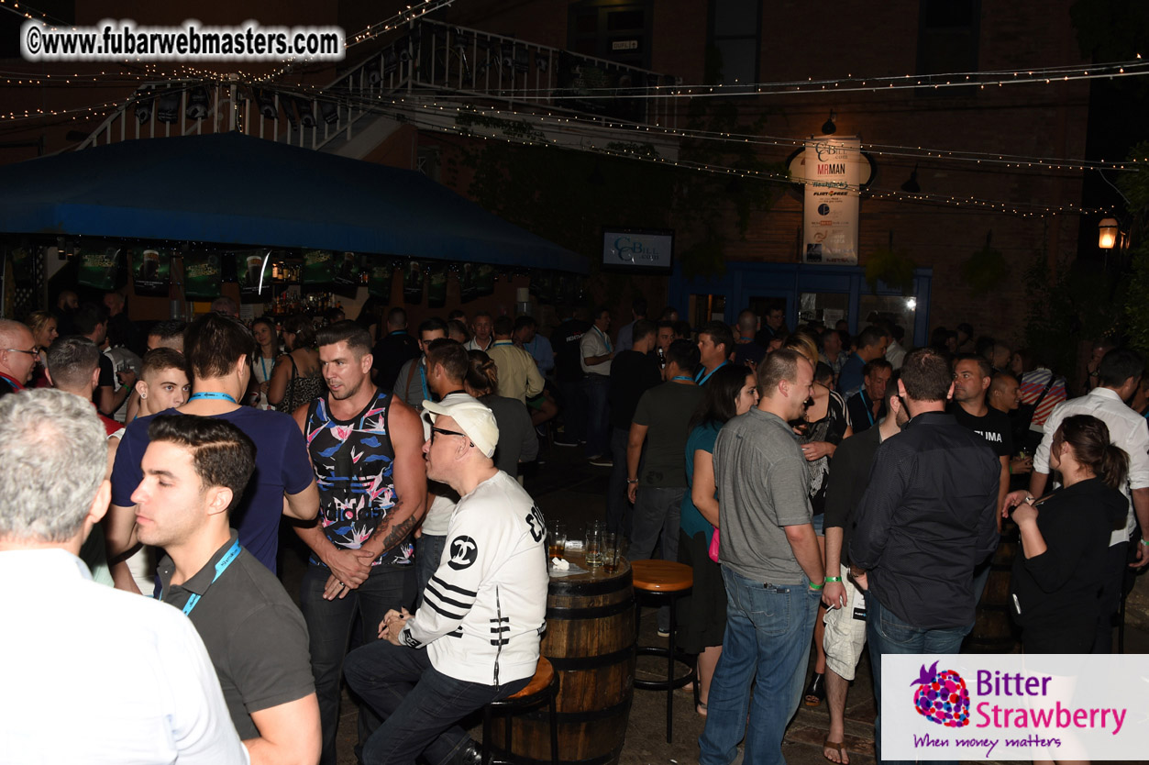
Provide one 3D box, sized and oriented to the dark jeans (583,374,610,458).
[{"bbox_3d":[0.307,0.422,10.630,0.340,0.980,0.330,4,6,18],"label":"dark jeans"}]

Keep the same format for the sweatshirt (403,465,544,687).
[{"bbox_3d":[-0.327,0.625,2.950,0.460,0.660,0.500,4,6,11],"label":"sweatshirt"}]

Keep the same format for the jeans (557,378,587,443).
[{"bbox_3d":[-0.023,0.322,11.400,0.380,0.900,0.280,-2,7,-40],"label":"jeans"}]

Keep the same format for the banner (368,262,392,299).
[{"bbox_3d":[-1.850,-0.956,8.500,0.030,0.430,0.300,8,8,44],"label":"banner"}]

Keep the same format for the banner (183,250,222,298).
[{"bbox_3d":[-3.210,-0.921,7.700,0.310,0.440,0.030,0,6,-25],"label":"banner"}]

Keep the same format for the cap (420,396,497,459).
[{"bbox_3d":[-0.330,0.116,2.720,0.270,0.135,0.180,36,5,-6],"label":"cap"}]

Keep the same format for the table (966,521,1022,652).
[{"bbox_3d":[2.482,1.141,5.337,0.640,0.890,0.640,2,5,0],"label":"table"}]

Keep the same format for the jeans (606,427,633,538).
[{"bbox_3d":[0.422,0.822,7.195,0.380,0.950,0.320,5,6,30],"label":"jeans"}]

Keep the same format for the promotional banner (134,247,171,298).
[{"bbox_3d":[-3.502,-0.923,7.400,0.020,0.420,0.330,7,7,41],"label":"promotional banner"}]

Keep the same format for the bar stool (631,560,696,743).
[{"bbox_3d":[0.368,1.241,4.245,0.400,0.720,0.400,2,5,0],"label":"bar stool"}]

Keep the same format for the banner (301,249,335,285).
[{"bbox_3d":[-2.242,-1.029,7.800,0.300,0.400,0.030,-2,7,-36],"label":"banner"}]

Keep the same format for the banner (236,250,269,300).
[{"bbox_3d":[-2.775,-0.913,7.700,0.300,0.450,0.030,-1,6,-28],"label":"banner"}]

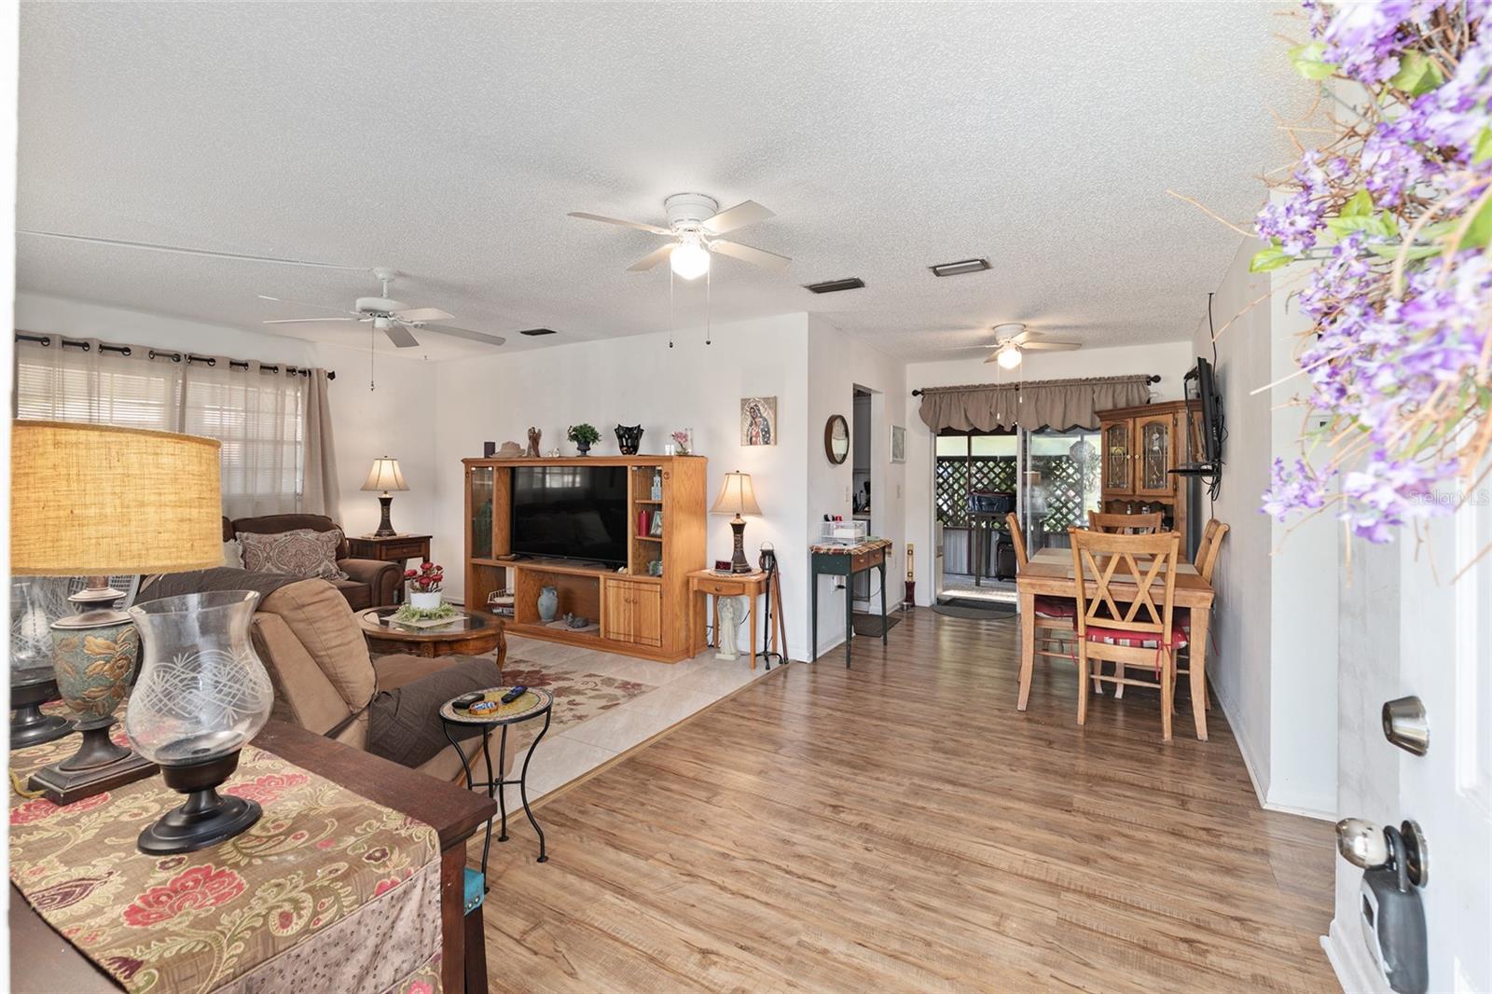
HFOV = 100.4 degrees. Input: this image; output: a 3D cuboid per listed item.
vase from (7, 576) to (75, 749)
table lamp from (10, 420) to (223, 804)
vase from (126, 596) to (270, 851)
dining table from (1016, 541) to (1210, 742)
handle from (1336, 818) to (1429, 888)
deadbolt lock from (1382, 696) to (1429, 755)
[{"bbox_3d":[-1.540,0.340,1.331,0.173,0.357,0.173,1,2,31],"label":"vase"},{"bbox_3d":[-1.196,0.205,1.133,0.360,0.635,0.360,1,2,31],"label":"table lamp"},{"bbox_3d":[-0.864,0.349,0.981,0.173,0.357,0.173,1,2,31],"label":"vase"},{"bbox_3d":[2.264,0.795,3.873,0.885,0.755,1.470,1,2,31],"label":"dining table"},{"bbox_3d":[0.722,0.397,0.705,0.070,0.067,0.067,1,2,31],"label":"handle"},{"bbox_3d":[0.741,0.257,0.698,0.033,0.065,0.065,1,2,31],"label":"deadbolt lock"}]

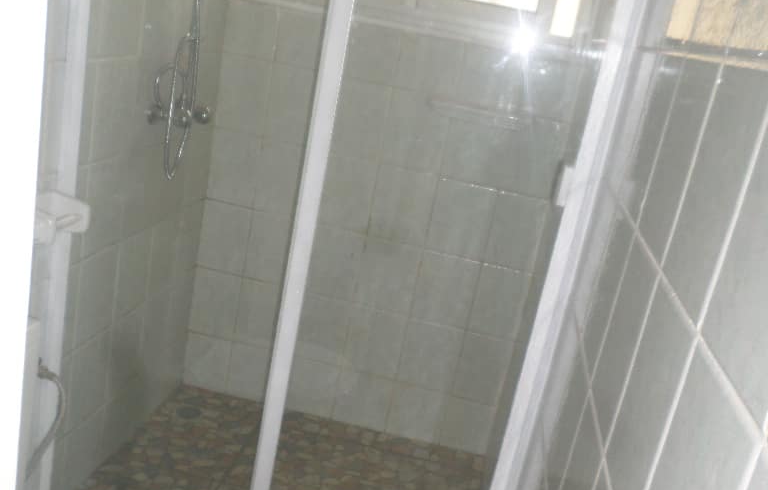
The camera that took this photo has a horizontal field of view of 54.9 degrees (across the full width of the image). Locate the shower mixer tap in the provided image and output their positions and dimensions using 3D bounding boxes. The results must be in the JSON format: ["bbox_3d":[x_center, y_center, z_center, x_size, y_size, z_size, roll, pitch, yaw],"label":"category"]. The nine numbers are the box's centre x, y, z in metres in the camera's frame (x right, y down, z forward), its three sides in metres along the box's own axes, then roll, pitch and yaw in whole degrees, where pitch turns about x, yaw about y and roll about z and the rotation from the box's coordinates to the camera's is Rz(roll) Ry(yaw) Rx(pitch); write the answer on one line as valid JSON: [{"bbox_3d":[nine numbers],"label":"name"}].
[{"bbox_3d":[-0.550,-0.401,2.036,0.100,0.165,0.250,13,17,6],"label":"shower mixer tap"}]

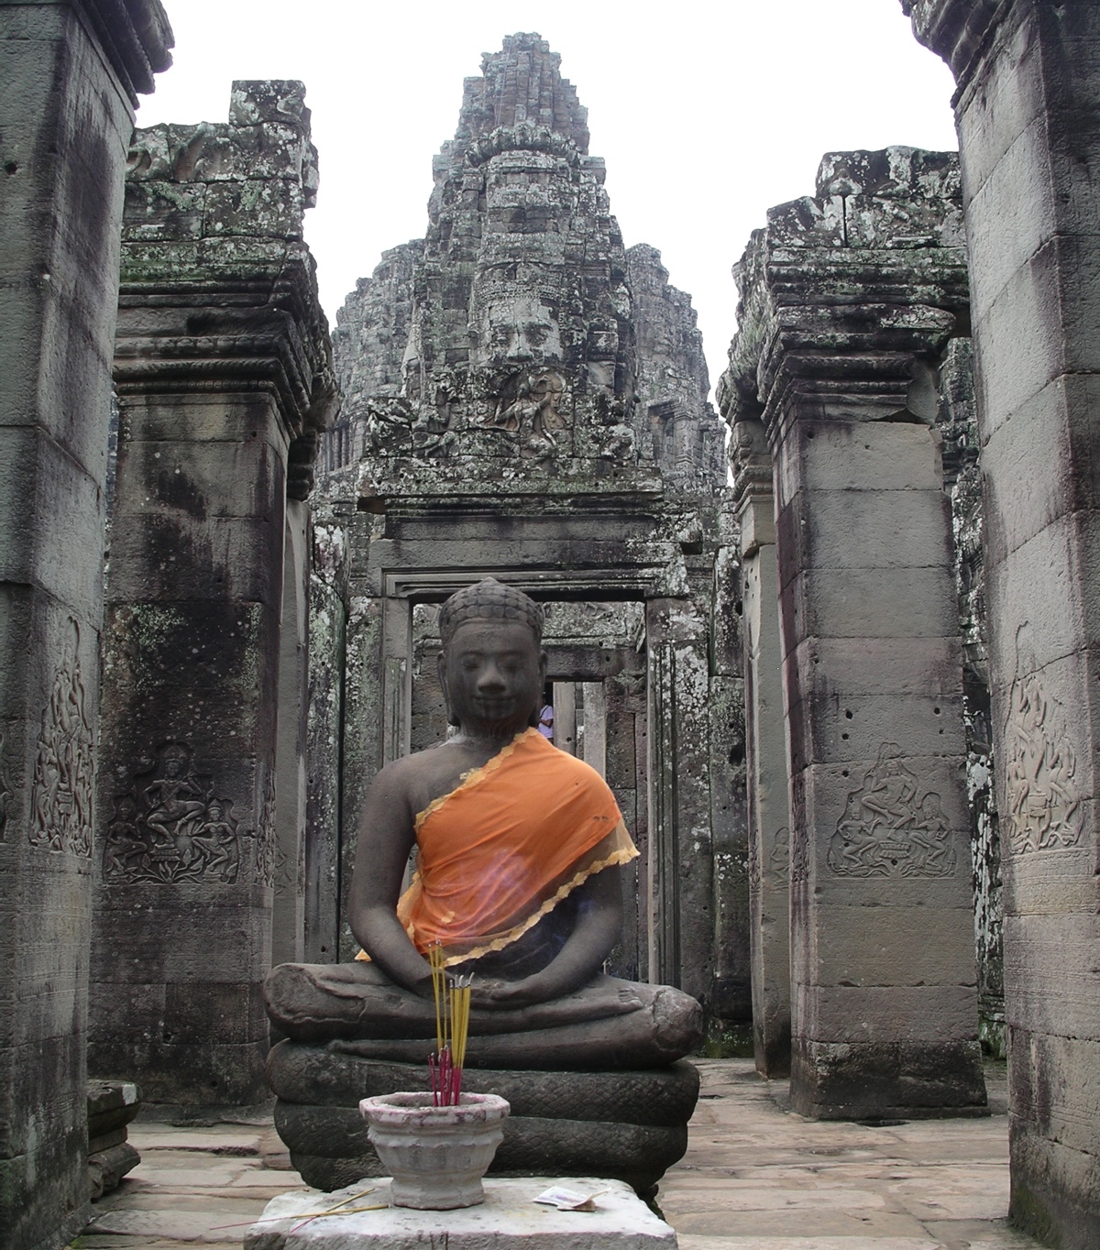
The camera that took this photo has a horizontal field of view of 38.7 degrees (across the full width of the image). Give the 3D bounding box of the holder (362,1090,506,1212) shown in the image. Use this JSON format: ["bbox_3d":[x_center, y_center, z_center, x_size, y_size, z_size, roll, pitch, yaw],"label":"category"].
[{"bbox_3d":[-0.172,0.783,2.357,0.220,0.150,0.220,0,-10,0],"label":"holder"}]

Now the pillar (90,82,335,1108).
[{"bbox_3d":[-1.500,-0.199,6.950,0.950,4.400,0.950,0,-10,0],"label":"pillar"}]

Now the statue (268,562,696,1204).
[{"bbox_3d":[-0.147,0.547,3.560,0.960,1.320,0.630,-1,-10,4],"label":"statue"}]

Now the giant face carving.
[{"bbox_3d":[-0.650,-5.410,30.071,1.800,2.000,0.900,0,-10,0],"label":"giant face carving"}]

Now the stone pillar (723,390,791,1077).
[{"bbox_3d":[1.300,0.528,8.138,0.850,3.500,0.700,0,-10,0],"label":"stone pillar"}]

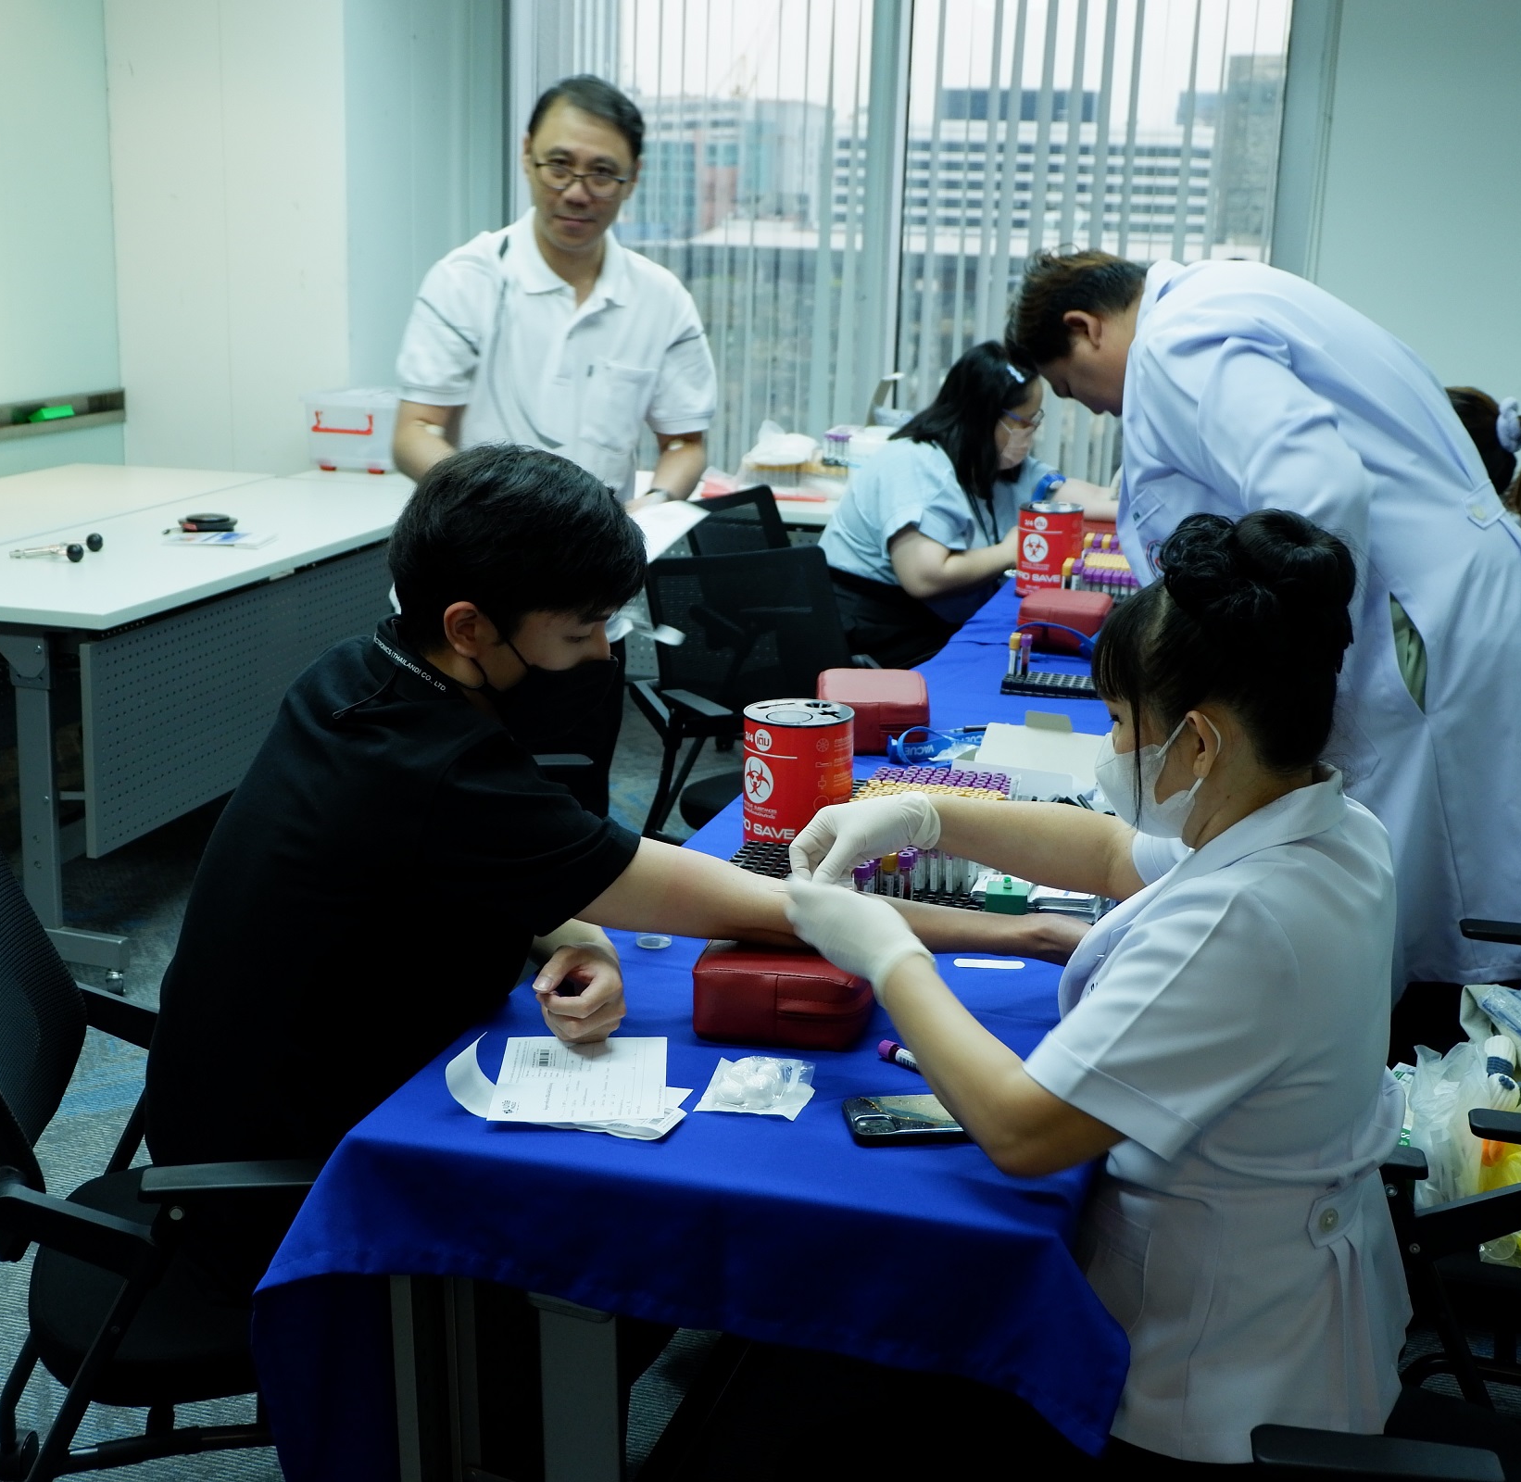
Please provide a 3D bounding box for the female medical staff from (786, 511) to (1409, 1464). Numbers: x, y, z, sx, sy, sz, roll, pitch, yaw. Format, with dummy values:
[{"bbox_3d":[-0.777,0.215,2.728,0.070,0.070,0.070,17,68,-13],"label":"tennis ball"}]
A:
[{"bbox_3d":[0.280,0.418,1.790,0.580,1.210,0.480,7,15,21],"label":"female medical staff"}]

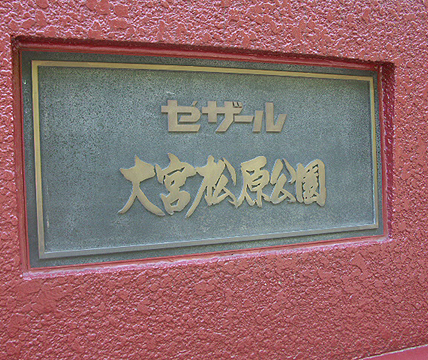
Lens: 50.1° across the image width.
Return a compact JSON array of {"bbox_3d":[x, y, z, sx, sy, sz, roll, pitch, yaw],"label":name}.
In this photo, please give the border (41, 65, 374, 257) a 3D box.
[{"bbox_3d":[0.026,-0.042,0.787,0.620,0.297,0.012,-2,0,-20],"label":"border"}]

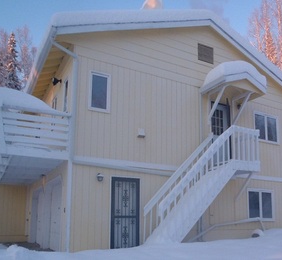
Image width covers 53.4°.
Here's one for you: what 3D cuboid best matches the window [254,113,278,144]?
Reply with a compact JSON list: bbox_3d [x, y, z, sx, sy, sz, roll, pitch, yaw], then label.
[{"bbox_3d":[5.495,-0.087,12.176,1.536,1.284,0.100,9,-17,-27],"label":"window"}]

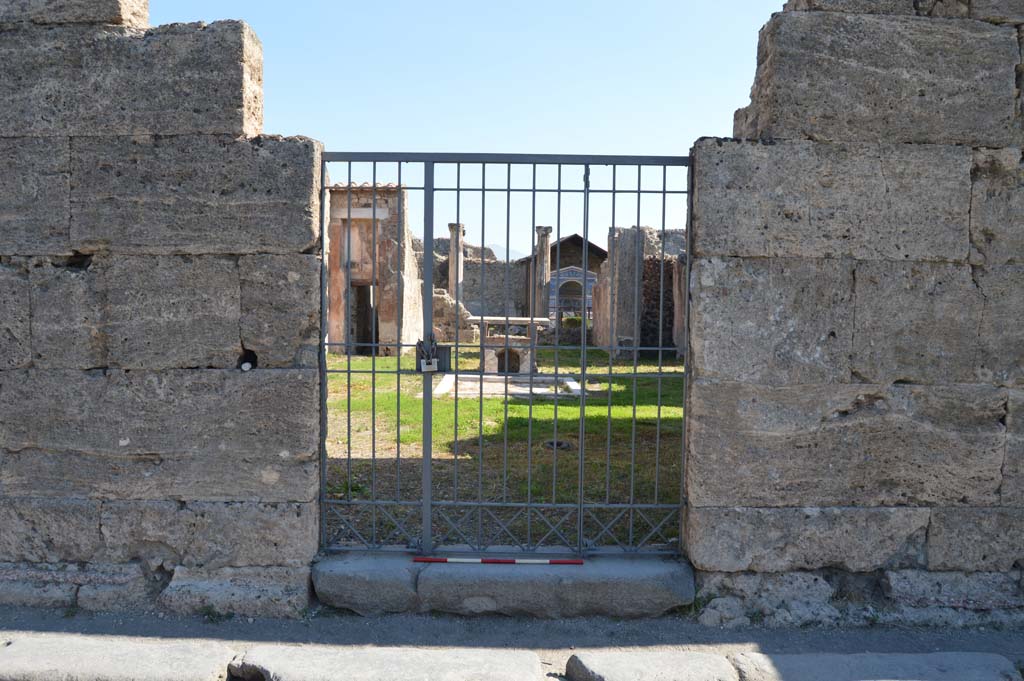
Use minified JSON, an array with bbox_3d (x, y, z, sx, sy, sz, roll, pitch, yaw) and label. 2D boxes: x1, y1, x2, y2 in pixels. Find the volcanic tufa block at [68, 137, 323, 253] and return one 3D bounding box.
[{"bbox_3d":[-1.808,-0.834,4.537,1.382,0.662,0.380,1,3,-1],"label":"volcanic tufa block"}]

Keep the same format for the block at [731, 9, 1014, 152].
[{"bbox_3d":[2.140,-1.481,4.548,1.467,0.711,0.380,1,3,-1],"label":"block"}]

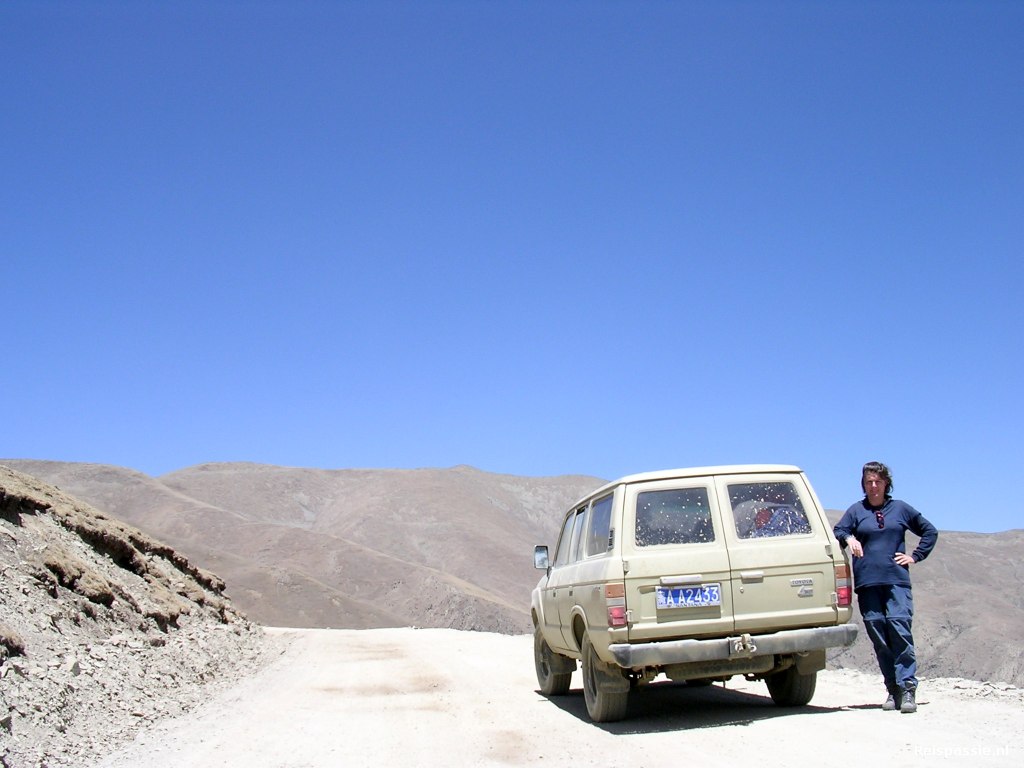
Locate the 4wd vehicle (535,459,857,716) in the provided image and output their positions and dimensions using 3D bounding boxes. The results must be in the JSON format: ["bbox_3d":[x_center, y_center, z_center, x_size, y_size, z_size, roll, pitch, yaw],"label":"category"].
[{"bbox_3d":[1.266,1.887,9.982,1.840,1.810,4.660,-3,-11,-7],"label":"4wd vehicle"}]

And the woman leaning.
[{"bbox_3d":[2.680,1.445,8.000,0.710,1.730,0.460,-6,-12,16],"label":"woman leaning"}]

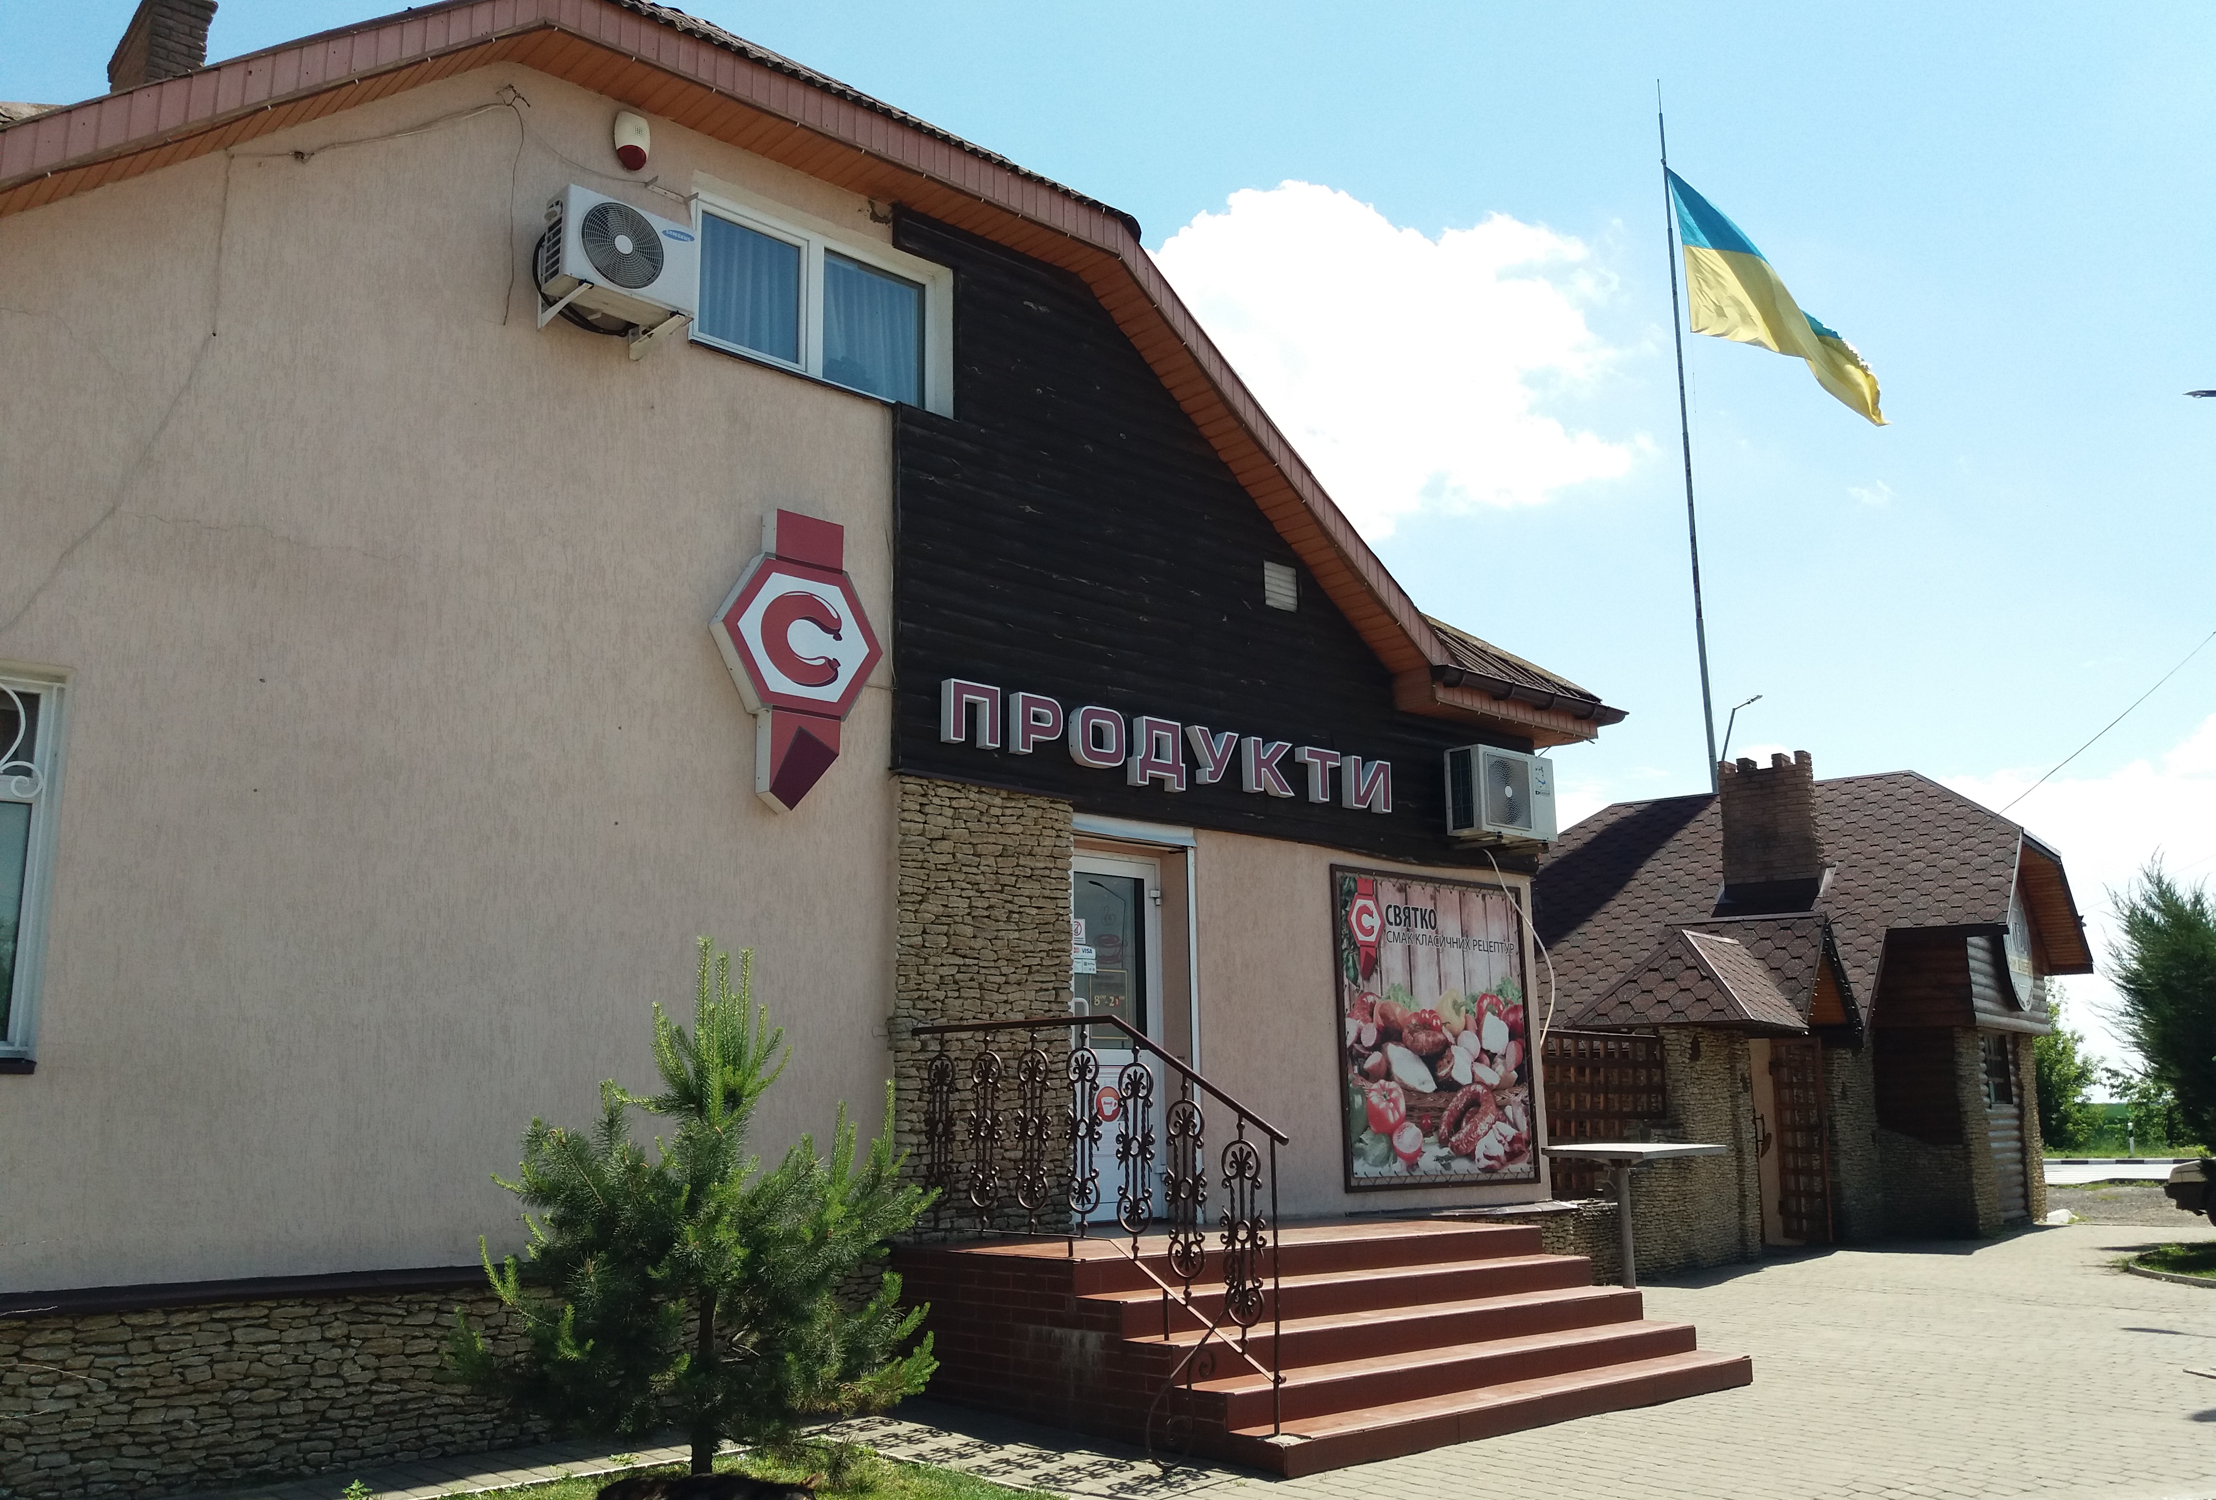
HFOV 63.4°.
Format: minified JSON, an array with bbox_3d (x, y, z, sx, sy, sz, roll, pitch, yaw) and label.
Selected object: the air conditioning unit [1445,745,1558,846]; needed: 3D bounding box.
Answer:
[{"bbox_3d":[2.753,0.333,12.521,0.890,0.585,0.290,10,-16,-41],"label":"air conditioning unit"}]

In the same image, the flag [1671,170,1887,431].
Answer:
[{"bbox_3d":[12.044,-8.340,32.527,3.260,5.600,1.200,-5,-12,19],"label":"flag"}]

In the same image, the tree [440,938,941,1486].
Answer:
[{"bbox_3d":[-1.567,1.788,7.058,1.800,2.080,1.800,-1,-12,0],"label":"tree"}]

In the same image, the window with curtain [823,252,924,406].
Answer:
[{"bbox_3d":[-1.278,-2.321,9.918,0.700,0.800,0.100,10,-16,-41],"label":"window with curtain"}]

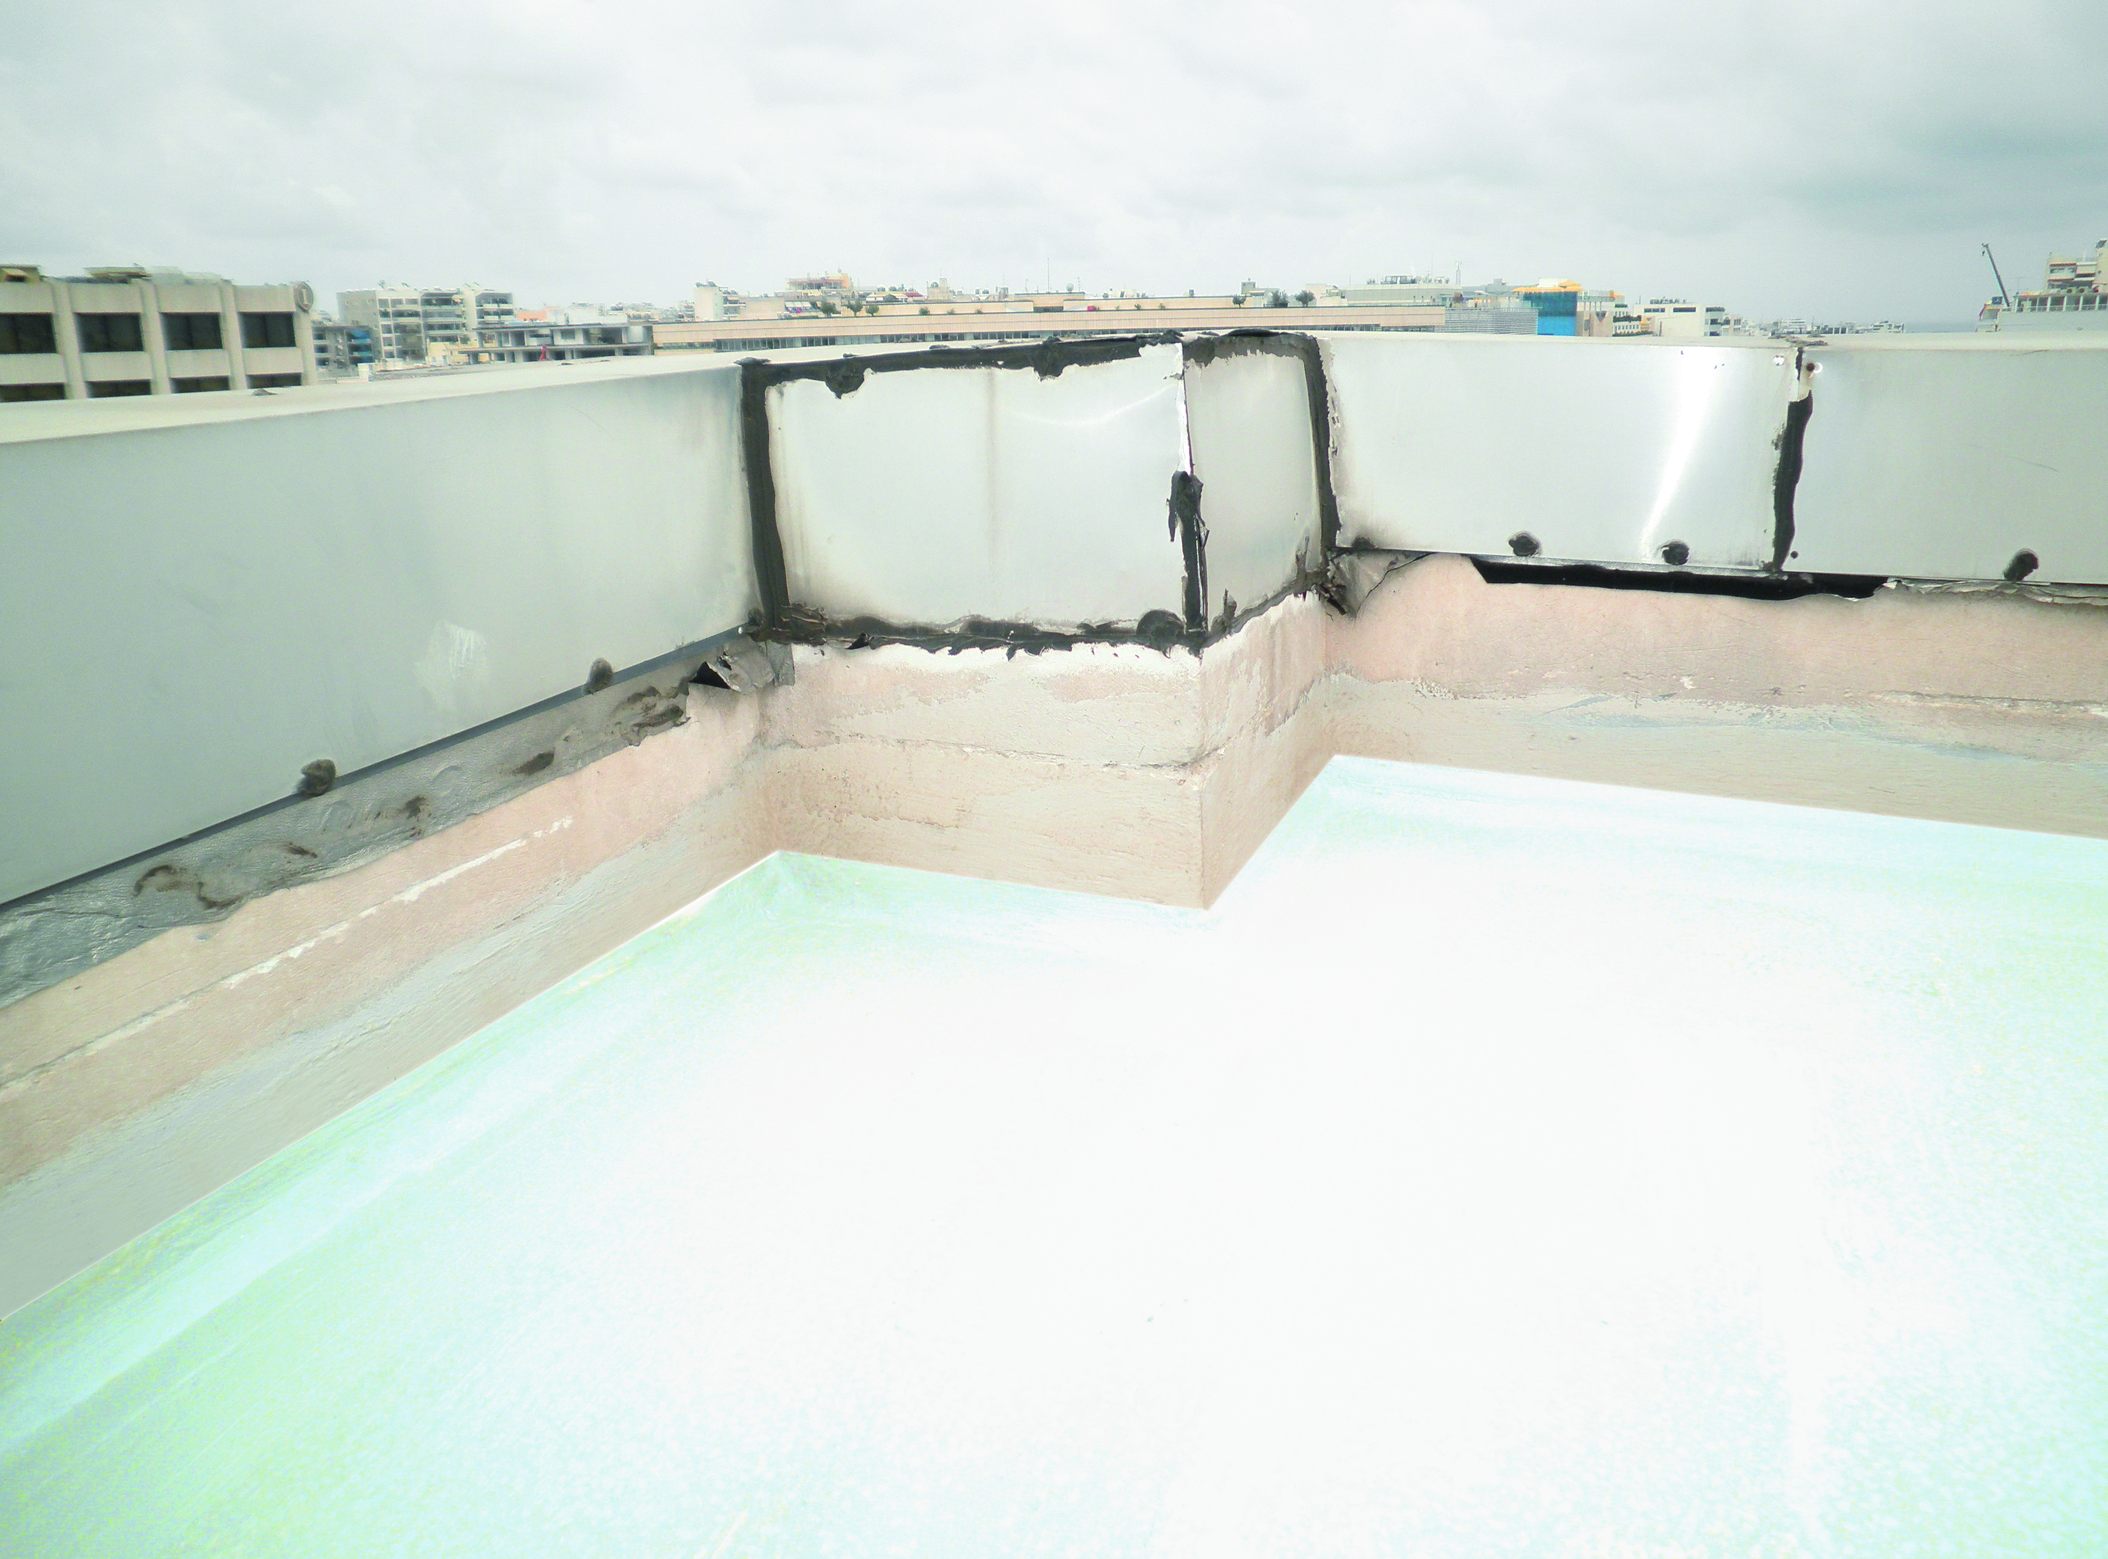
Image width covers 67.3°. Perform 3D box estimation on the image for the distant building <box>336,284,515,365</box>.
[{"bbox_3d":[-162.280,-115.802,408.471,15.520,20.370,39.770,9,19,30],"label":"distant building"}]

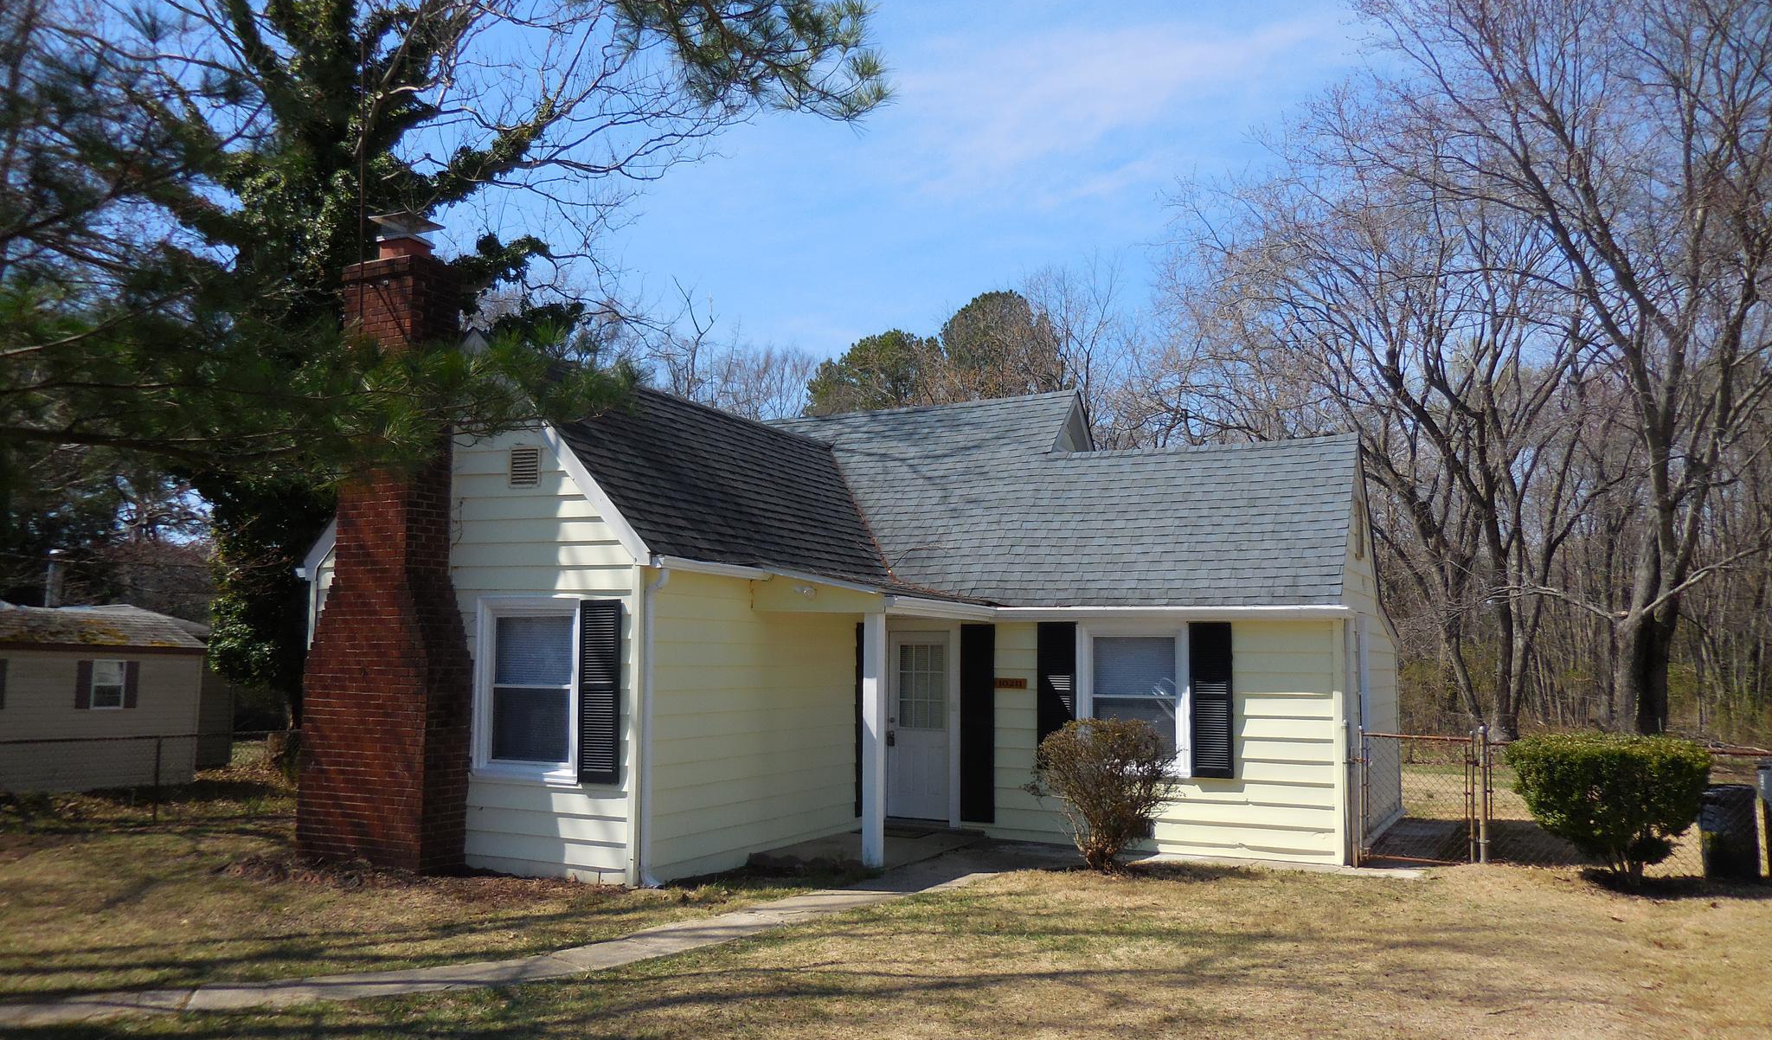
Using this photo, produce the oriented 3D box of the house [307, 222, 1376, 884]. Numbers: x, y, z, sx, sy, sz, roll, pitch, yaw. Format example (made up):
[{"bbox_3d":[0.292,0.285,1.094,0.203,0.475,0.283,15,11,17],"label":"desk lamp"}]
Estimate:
[{"bbox_3d":[0.557,0.668,14.636,9.160,5.600,10.420,-3,-7,26],"label":"house"}]

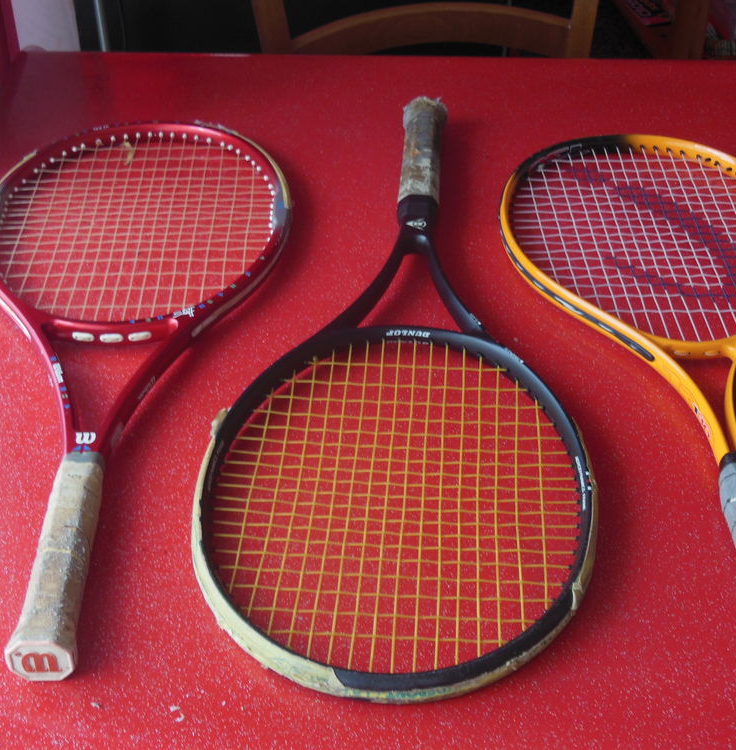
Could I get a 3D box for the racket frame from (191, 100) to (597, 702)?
[{"bbox_3d":[0.030,-0.036,1.008,0.269,0.036,0.691,2,38,3],"label":"racket frame"}]

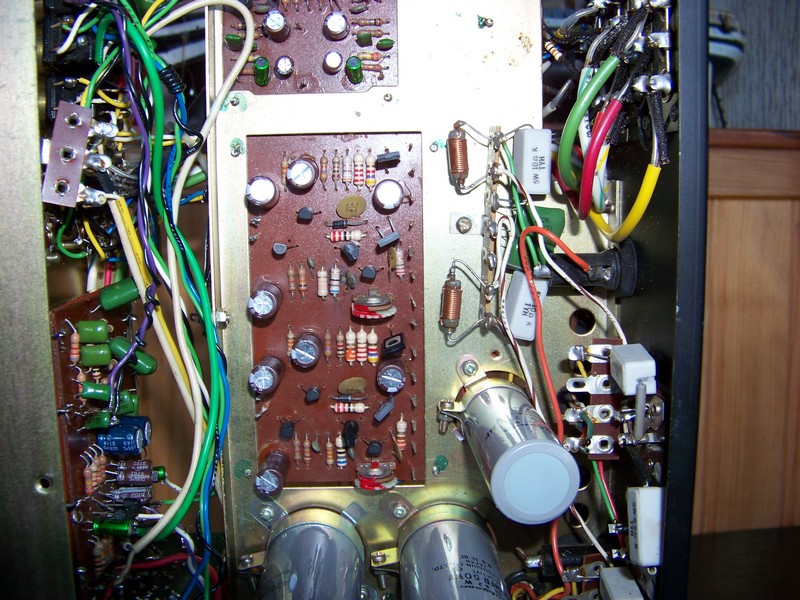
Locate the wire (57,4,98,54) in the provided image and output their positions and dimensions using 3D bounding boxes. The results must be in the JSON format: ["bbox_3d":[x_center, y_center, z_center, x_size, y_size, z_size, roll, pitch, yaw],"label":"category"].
[{"bbox_3d":[-0.102,-0.086,0.264,0.004,0.019,0.005,31,-12,-6],"label":"wire"}]

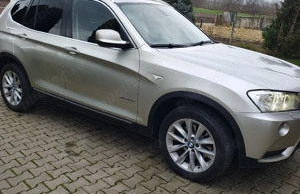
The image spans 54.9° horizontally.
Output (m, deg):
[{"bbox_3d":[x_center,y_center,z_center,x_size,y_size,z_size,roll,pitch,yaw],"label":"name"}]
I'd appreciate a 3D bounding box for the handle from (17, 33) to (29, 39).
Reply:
[{"bbox_3d":[-1.593,-0.756,3.608,0.220,0.045,0.050,21,24,32],"label":"handle"}]

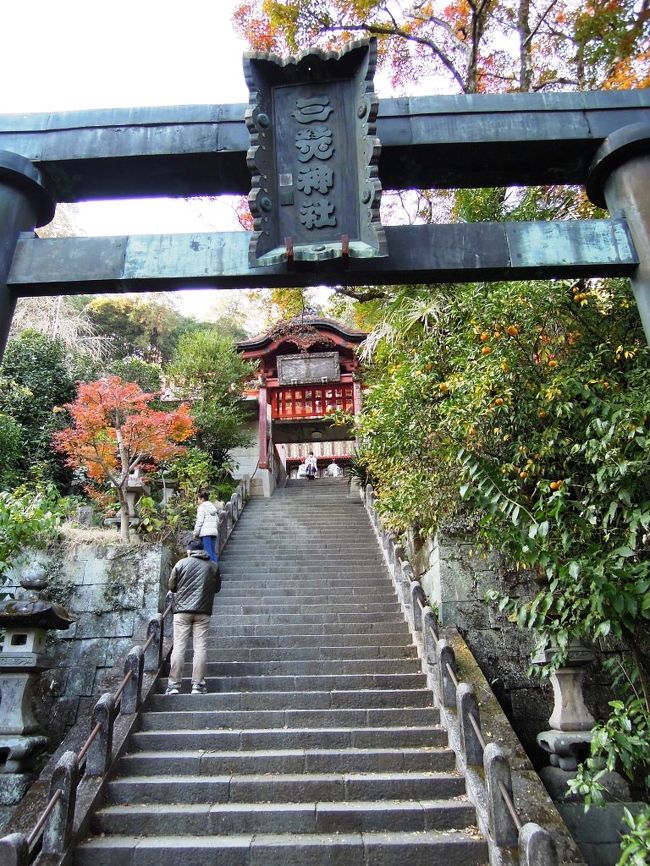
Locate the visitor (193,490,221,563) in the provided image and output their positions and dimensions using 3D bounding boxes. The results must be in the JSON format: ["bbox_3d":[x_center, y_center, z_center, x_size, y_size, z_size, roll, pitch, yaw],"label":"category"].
[{"bbox_3d":[-2.007,1.767,10.300,0.420,1.618,0.520,-19,-27,39],"label":"visitor"}]

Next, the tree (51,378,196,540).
[{"bbox_3d":[-3.260,0.348,9.649,2.280,2.804,2.100,-1,-21,0],"label":"tree"}]

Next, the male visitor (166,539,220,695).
[{"bbox_3d":[-1.497,2.055,6.843,0.600,1.715,0.420,4,-22,-13],"label":"male visitor"}]

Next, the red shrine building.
[{"bbox_3d":[-0.419,-0.338,18.516,3.930,5.285,4.000,-2,-21,4],"label":"red shrine building"}]

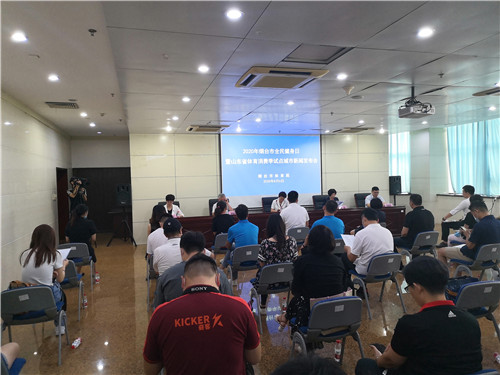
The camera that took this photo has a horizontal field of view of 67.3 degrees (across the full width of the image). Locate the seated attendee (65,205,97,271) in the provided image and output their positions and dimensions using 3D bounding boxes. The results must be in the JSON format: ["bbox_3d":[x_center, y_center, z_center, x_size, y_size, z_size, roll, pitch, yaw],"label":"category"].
[{"bbox_3d":[-2.698,0.927,6.109,0.540,1.320,0.800,-2,1,-4],"label":"seated attendee"}]

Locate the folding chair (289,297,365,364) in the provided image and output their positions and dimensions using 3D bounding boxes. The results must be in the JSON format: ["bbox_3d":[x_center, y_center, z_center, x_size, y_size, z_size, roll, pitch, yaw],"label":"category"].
[{"bbox_3d":[0.607,1.203,3.019,0.520,0.740,0.520,-2,1,-18],"label":"folding chair"}]

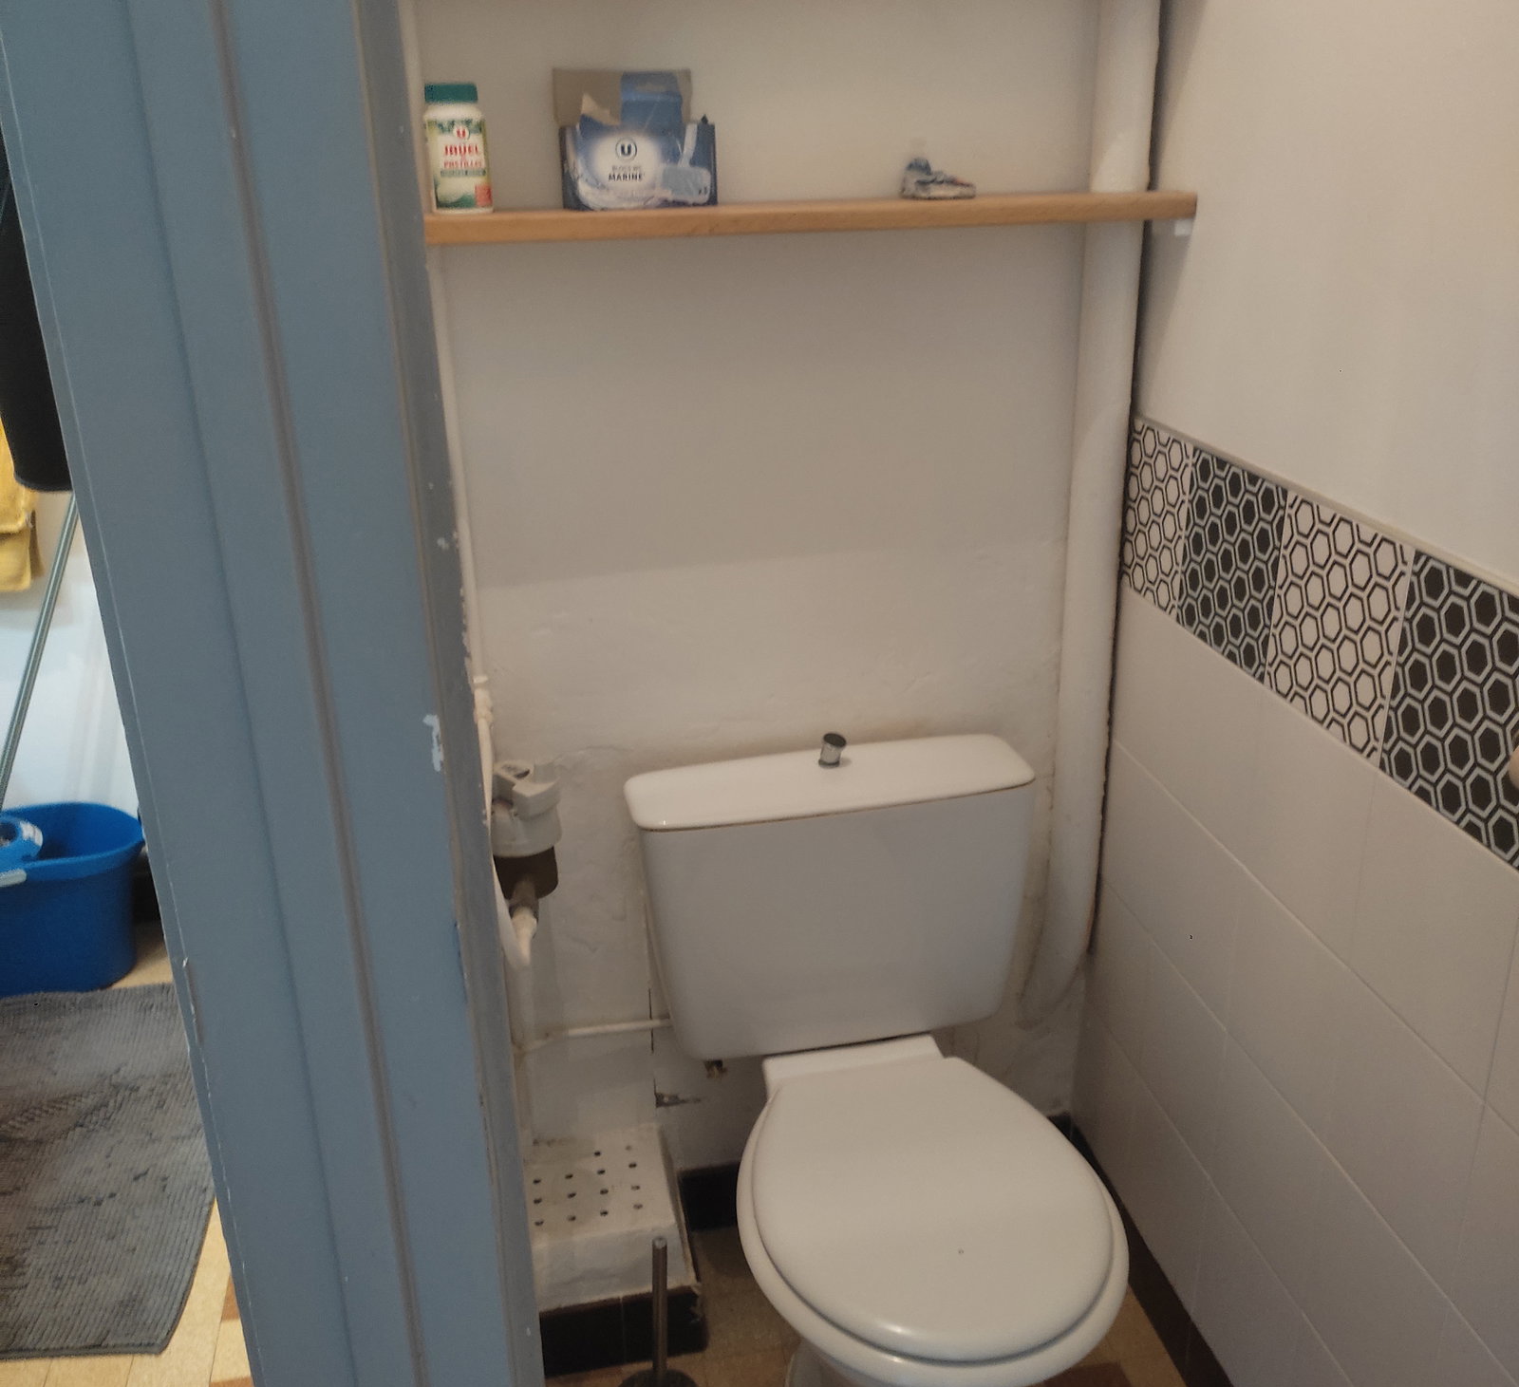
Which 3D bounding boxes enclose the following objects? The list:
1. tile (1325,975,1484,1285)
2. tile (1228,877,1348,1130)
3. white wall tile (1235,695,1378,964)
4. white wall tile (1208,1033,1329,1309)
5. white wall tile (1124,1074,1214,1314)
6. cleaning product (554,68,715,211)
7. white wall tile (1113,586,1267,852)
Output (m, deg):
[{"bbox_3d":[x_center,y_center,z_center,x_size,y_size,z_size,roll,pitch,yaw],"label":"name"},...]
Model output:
[{"bbox_3d":[0.564,0.381,1.335,0.010,0.200,0.200,-5,22,-9],"label":"tile"},{"bbox_3d":[0.528,0.309,1.518,0.010,0.200,0.200,-5,22,-9],"label":"tile"},{"bbox_3d":[0.529,0.125,1.460,0.010,0.200,0.200,-5,22,-10],"label":"white wall tile"},{"bbox_3d":[0.536,0.501,1.611,0.010,0.200,0.200,-5,22,-10],"label":"white wall tile"},{"bbox_3d":[0.502,0.616,1.871,0.010,0.200,0.200,-5,22,-10],"label":"white wall tile"},{"bbox_3d":[-0.122,-0.552,1.513,0.141,0.130,0.055,-9,23,-20],"label":"cleaning product"},{"bbox_3d":[0.475,0.026,1.695,0.010,0.200,0.345,-5,22,-9],"label":"white wall tile"}]

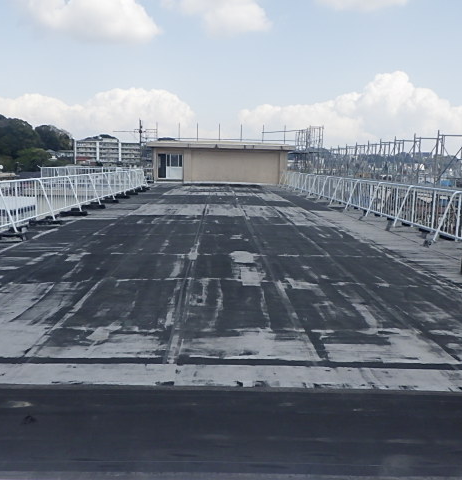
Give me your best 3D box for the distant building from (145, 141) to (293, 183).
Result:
[{"bbox_3d":[-0.765,-5.914,40.010,10.725,3.038,4.700,1,8,-2],"label":"distant building"}]

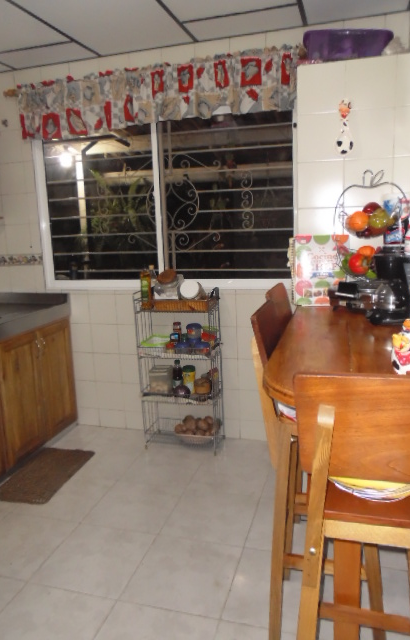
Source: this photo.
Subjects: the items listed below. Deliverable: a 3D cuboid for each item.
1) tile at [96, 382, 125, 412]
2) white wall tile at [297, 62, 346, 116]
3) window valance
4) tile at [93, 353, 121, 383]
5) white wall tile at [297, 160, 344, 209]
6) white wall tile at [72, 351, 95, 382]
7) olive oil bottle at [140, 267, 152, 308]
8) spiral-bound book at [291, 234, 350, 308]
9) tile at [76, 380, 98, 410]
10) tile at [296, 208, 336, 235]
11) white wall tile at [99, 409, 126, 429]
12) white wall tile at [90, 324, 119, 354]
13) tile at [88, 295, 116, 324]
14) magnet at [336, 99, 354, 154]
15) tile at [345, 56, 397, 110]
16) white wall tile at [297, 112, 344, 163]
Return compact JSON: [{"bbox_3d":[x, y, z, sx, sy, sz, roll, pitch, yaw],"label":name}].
[{"bbox_3d":[-0.654,0.528,3.329,0.203,0.203,0.010,1,11,16],"label":"tile"},{"bbox_3d":[0.515,-1.016,2.121,0.200,0.200,0.010,1,12,17],"label":"white wall tile"},{"bbox_3d":[-0.340,-1.265,2.726,1.695,0.310,0.100,1,12,17],"label":"window valance"},{"bbox_3d":[-0.662,0.329,3.290,0.203,0.203,0.010,1,11,16],"label":"tile"},{"bbox_3d":[0.527,-0.614,2.184,0.203,0.203,0.010,1,12,17],"label":"white wall tile"},{"bbox_3d":[-0.861,0.324,3.381,0.200,0.200,0.010,1,12,17],"label":"white wall tile"},{"bbox_3d":[-0.362,-0.191,2.937,0.054,0.262,0.052,1,12,17],"label":"olive oil bottle"},{"bbox_3d":[0.527,-0.227,2.211,0.258,0.324,0.030,1,5,17],"label":"spiral-bound book"},{"bbox_3d":[-0.841,0.517,3.370,0.199,0.197,0.010,1,12,17],"label":"tile"},{"bbox_3d":[0.535,-0.417,2.225,0.203,0.200,0.010,1,12,17],"label":"tile"},{"bbox_3d":[-0.641,0.680,3.343,0.206,0.127,0.010,1,12,17],"label":"white wall tile"},{"bbox_3d":[-0.670,0.130,3.252,0.203,0.203,0.010,1,11,16],"label":"white wall tile"},{"bbox_3d":[-0.678,-0.070,3.213,0.203,0.203,0.010,1,11,16],"label":"tile"},{"bbox_3d":[0.610,-0.838,2.087,0.078,0.235,0.030,1,12,17],"label":"magnet"},{"bbox_3d":[0.700,-0.999,2.035,0.203,0.203,0.010,1,11,16],"label":"tile"},{"bbox_3d":[0.519,-0.813,2.143,0.203,0.204,0.010,1,12,17],"label":"white wall tile"}]

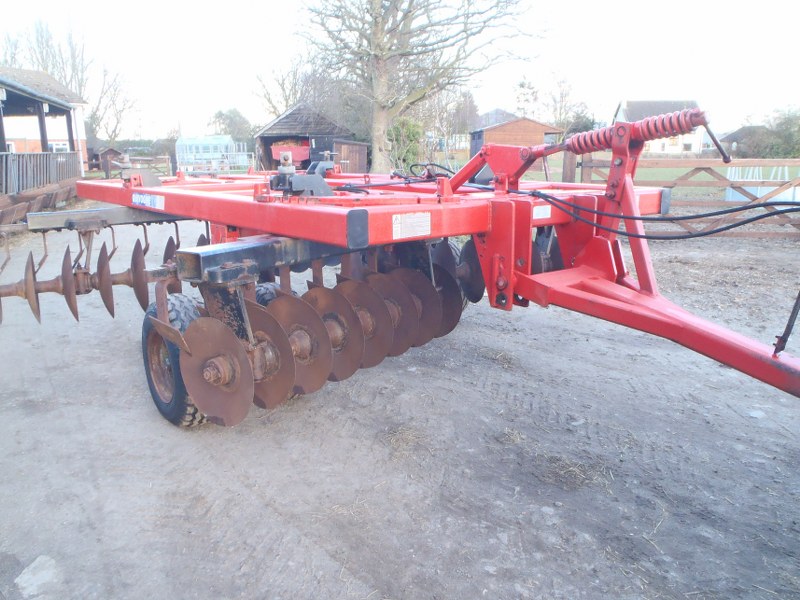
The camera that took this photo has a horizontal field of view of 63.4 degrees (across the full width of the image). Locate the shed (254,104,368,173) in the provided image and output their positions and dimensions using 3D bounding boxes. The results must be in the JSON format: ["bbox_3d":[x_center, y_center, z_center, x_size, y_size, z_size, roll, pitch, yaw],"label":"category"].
[{"bbox_3d":[-5.000,-9.100,37.000,6.100,4.000,5.000,-1,13,-5],"label":"shed"}]

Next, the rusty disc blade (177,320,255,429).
[{"bbox_3d":[-0.951,0.371,3.442,0.600,0.600,0.090,9,16,35],"label":"rusty disc blade"}]

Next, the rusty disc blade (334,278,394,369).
[{"bbox_3d":[-0.264,0.162,4.362,0.600,0.600,0.090,9,16,35],"label":"rusty disc blade"}]

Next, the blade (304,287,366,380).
[{"bbox_3d":[-0.436,0.214,4.132,0.600,0.600,0.090,9,16,35],"label":"blade"}]

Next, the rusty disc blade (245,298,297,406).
[{"bbox_3d":[-0.779,0.319,3.672,0.600,0.600,0.090,9,16,35],"label":"rusty disc blade"}]

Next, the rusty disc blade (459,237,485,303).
[{"bbox_3d":[0.677,-0.256,6.230,0.090,0.600,0.600,-5,14,-19],"label":"rusty disc blade"}]

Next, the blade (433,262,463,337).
[{"bbox_3d":[0.252,0.004,5.052,0.600,0.600,0.090,9,16,35],"label":"blade"}]

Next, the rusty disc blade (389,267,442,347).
[{"bbox_3d":[0.080,0.057,4.822,0.600,0.600,0.090,9,16,35],"label":"rusty disc blade"}]

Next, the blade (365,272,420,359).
[{"bbox_3d":[-0.092,0.109,4.592,0.600,0.600,0.090,9,16,35],"label":"blade"}]

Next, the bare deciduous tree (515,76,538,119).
[{"bbox_3d":[10.700,-15.100,55.000,2.600,7.800,2.600,0,13,0],"label":"bare deciduous tree"}]

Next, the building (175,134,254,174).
[{"bbox_3d":[-11.000,-8.500,38.000,4.200,2.400,2.700,0,13,0],"label":"building"}]

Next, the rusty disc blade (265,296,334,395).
[{"bbox_3d":[-0.608,0.266,3.902,0.600,0.600,0.090,9,16,35],"label":"rusty disc blade"}]

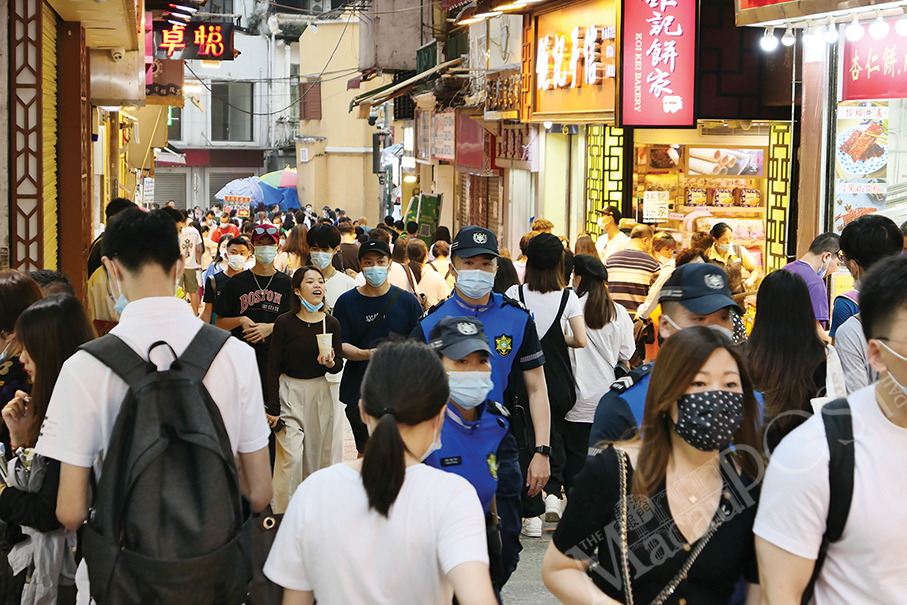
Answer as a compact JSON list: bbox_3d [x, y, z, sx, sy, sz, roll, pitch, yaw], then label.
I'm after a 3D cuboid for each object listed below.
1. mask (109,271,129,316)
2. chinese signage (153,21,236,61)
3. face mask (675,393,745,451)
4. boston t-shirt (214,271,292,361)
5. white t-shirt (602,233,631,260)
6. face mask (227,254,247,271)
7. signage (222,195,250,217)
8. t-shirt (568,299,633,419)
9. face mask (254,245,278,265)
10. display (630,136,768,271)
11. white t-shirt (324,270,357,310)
[{"bbox_3d":[-0.722,0.000,4.120,0.140,0.110,0.085,-2,-6,-22],"label":"mask"},{"bbox_3d":[-3.583,-3.603,25.000,1.130,0.520,0.130,1,5,-3],"label":"chinese signage"},{"bbox_3d":[0.488,0.226,3.450,0.135,0.112,0.085,0,5,-7],"label":"face mask"},{"bbox_3d":[-1.172,0.132,10.900,0.530,0.630,0.300,1,4,3],"label":"boston t-shirt"},{"bbox_3d":[1.438,-0.318,16.000,0.270,0.660,0.450,-3,6,-34],"label":"white t-shirt"},{"bbox_3d":[-1.423,-0.262,11.900,0.140,0.105,0.080,0,9,-6],"label":"face mask"},{"bbox_3d":[-4.524,-2.000,38.000,0.560,0.450,0.040,0,5,-6],"label":"signage"},{"bbox_3d":[0.832,0.321,10.200,0.430,0.700,0.290,0,5,-11],"label":"t-shirt"},{"bbox_3d":[-1.113,-0.286,10.800,0.145,0.120,0.090,0,7,-5],"label":"face mask"},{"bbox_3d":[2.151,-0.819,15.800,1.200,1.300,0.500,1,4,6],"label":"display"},{"bbox_3d":[-0.743,0.141,10.700,0.460,0.660,0.270,1,5,-3],"label":"white t-shirt"}]

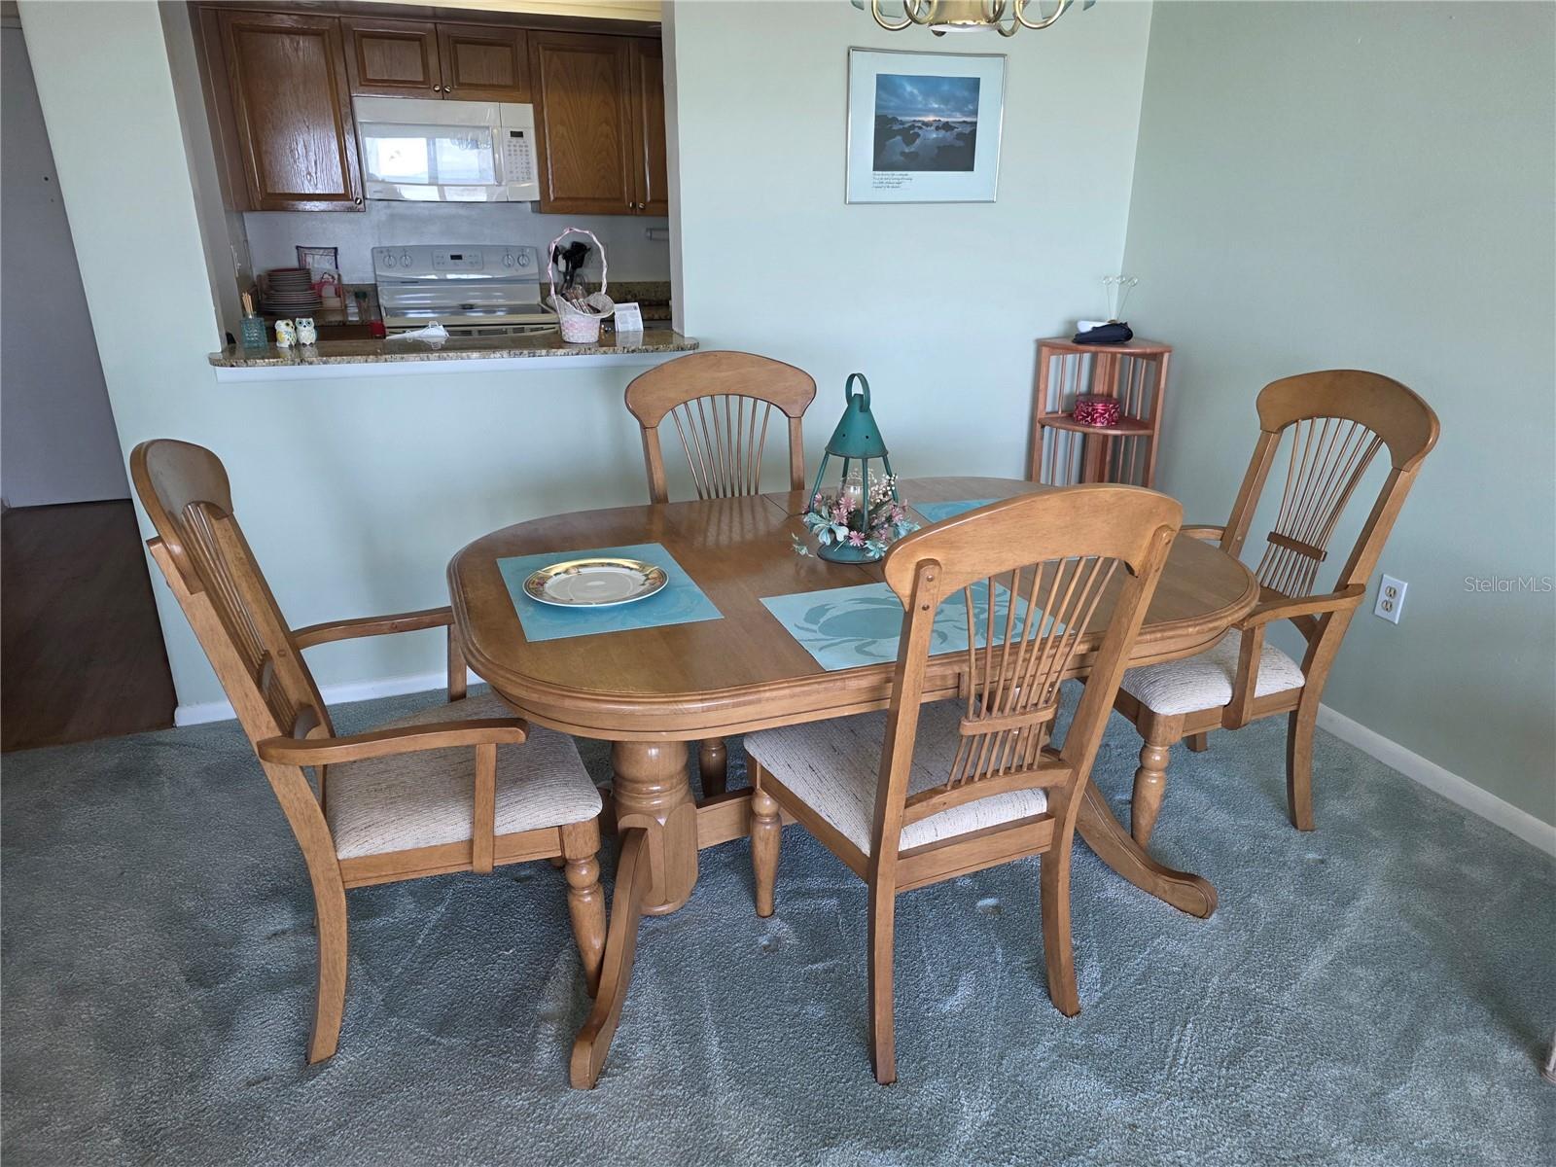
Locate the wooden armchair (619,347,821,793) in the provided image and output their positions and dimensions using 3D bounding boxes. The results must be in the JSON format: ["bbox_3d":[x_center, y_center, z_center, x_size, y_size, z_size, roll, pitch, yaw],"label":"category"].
[{"bbox_3d":[-0.039,0.045,2.433,0.495,1.075,0.630,-7,21,-19],"label":"wooden armchair"}]

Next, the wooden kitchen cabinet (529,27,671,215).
[{"bbox_3d":[-0.779,-2.186,4.966,0.822,0.759,0.325,-7,21,-19],"label":"wooden kitchen cabinet"}]

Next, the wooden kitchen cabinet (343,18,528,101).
[{"bbox_3d":[-1.523,-2.312,4.631,0.760,0.300,0.325,-7,21,-19],"label":"wooden kitchen cabinet"}]

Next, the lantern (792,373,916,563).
[{"bbox_3d":[0.161,-0.233,2.069,0.213,0.361,0.200,-7,21,-19],"label":"lantern"}]

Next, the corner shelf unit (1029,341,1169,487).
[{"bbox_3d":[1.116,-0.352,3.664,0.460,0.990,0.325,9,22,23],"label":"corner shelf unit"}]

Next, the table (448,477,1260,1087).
[{"bbox_3d":[0.135,0.298,2.223,1.533,0.745,1.072,-7,21,-19],"label":"table"}]

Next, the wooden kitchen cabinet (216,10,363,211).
[{"bbox_3d":[-2.111,-2.025,4.506,0.491,0.759,0.325,-7,21,-19],"label":"wooden kitchen cabinet"}]

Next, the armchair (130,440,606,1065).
[{"bbox_3d":[-0.681,0.245,1.887,0.660,1.067,0.580,-7,21,-19],"label":"armchair"}]

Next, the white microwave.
[{"bbox_3d":[-1.513,-1.972,4.738,0.758,0.409,0.370,-7,21,-19],"label":"white microwave"}]

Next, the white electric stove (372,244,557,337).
[{"bbox_3d":[-1.460,-0.965,4.973,0.762,1.210,0.660,-7,21,-19],"label":"white electric stove"}]

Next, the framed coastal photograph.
[{"bbox_3d":[0.457,-1.387,3.159,0.520,0.426,0.027,-7,21,-19],"label":"framed coastal photograph"}]

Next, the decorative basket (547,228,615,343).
[{"bbox_3d":[-0.566,-0.859,2.972,0.162,0.307,0.165,-7,21,-19],"label":"decorative basket"}]

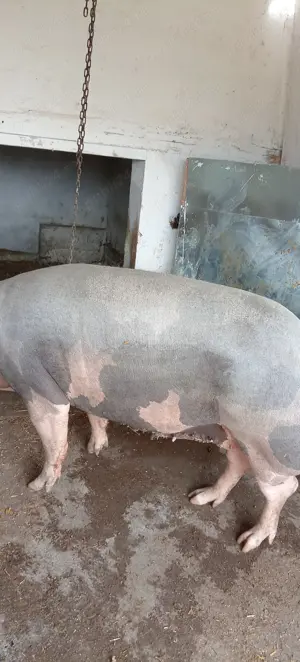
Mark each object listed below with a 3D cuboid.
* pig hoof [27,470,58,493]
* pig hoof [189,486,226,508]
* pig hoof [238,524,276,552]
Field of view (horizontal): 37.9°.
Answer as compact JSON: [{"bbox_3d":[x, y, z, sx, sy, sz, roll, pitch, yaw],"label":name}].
[{"bbox_3d":[-0.385,0.546,1.589,0.107,0.060,0.068,7,21,2],"label":"pig hoof"},{"bbox_3d":[0.210,0.607,1.593,0.117,0.060,0.068,6,21,-1],"label":"pig hoof"},{"bbox_3d":[0.351,0.680,1.436,0.112,0.060,0.068,0,21,-16],"label":"pig hoof"}]

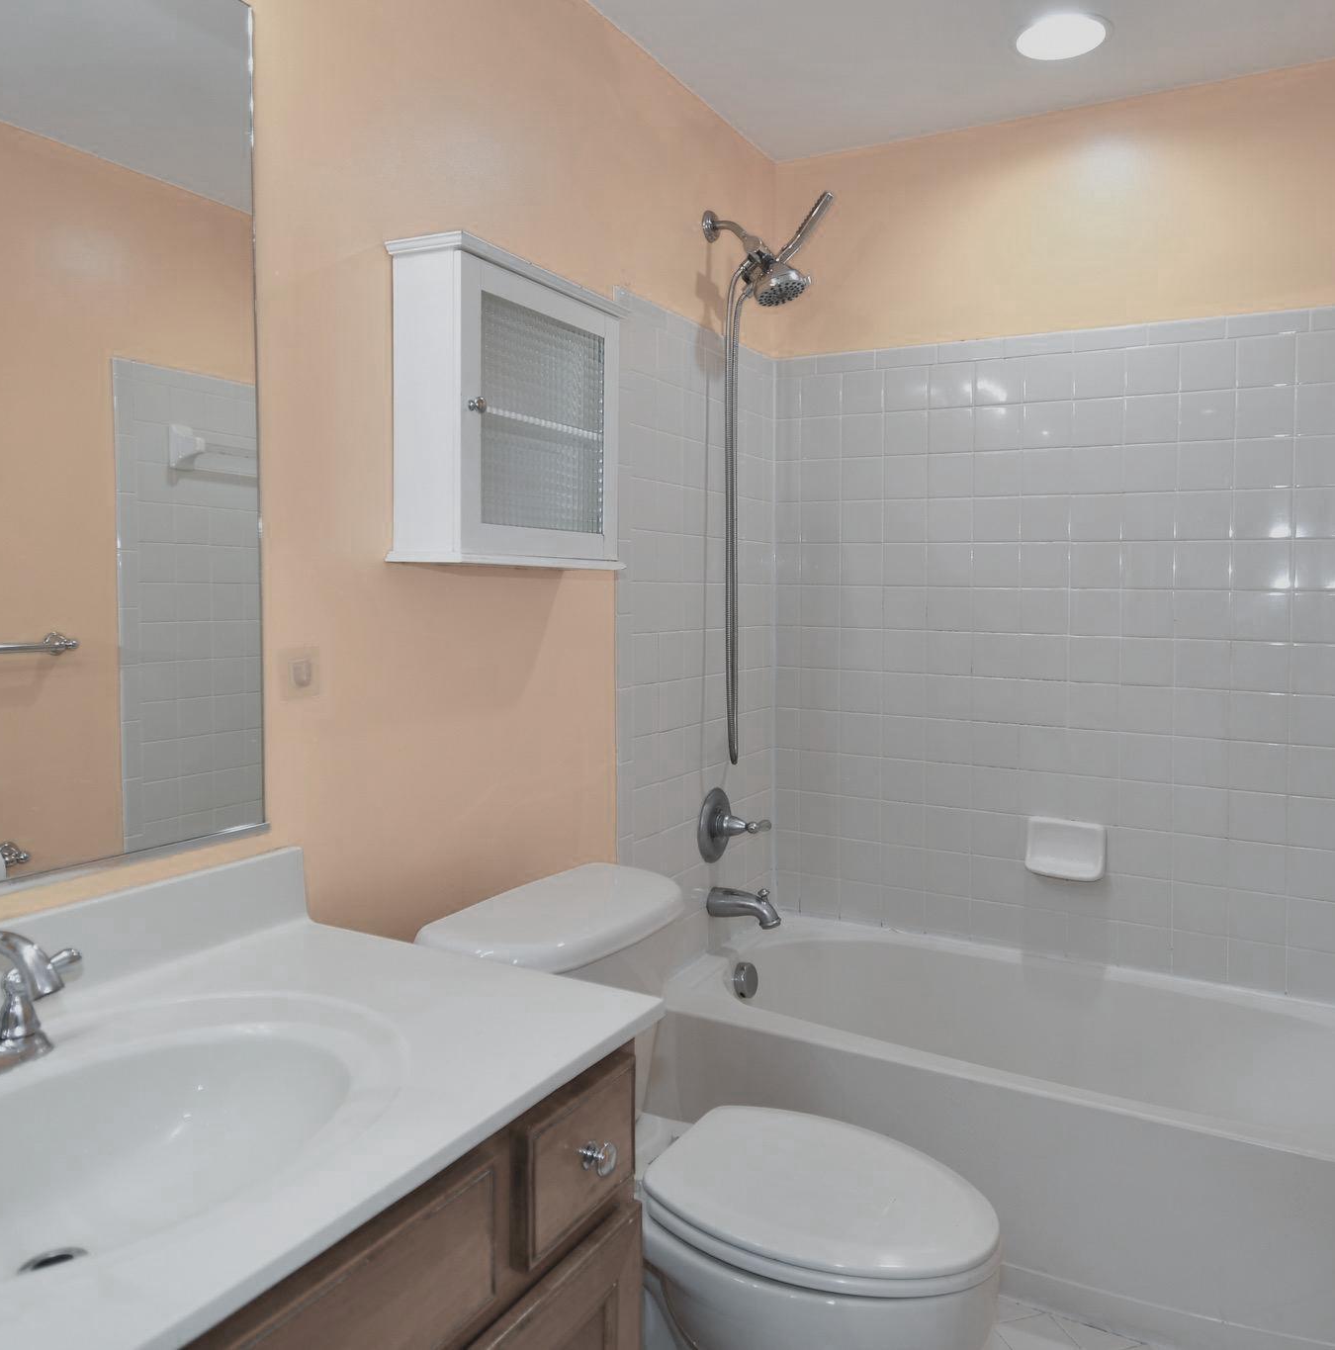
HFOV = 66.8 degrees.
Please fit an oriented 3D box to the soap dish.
[{"bbox_3d":[0.918,0.403,2.340,0.165,0.118,0.055,3,5,30],"label":"soap dish"}]

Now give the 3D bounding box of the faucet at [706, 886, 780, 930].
[{"bbox_3d":[0.188,0.542,2.388,0.168,0.089,0.064,3,5,30],"label":"faucet"}]

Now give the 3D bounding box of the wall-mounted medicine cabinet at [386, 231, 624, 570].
[{"bbox_3d":[-0.239,-0.404,1.638,0.150,0.455,0.427,3,5,30],"label":"wall-mounted medicine cabinet"}]

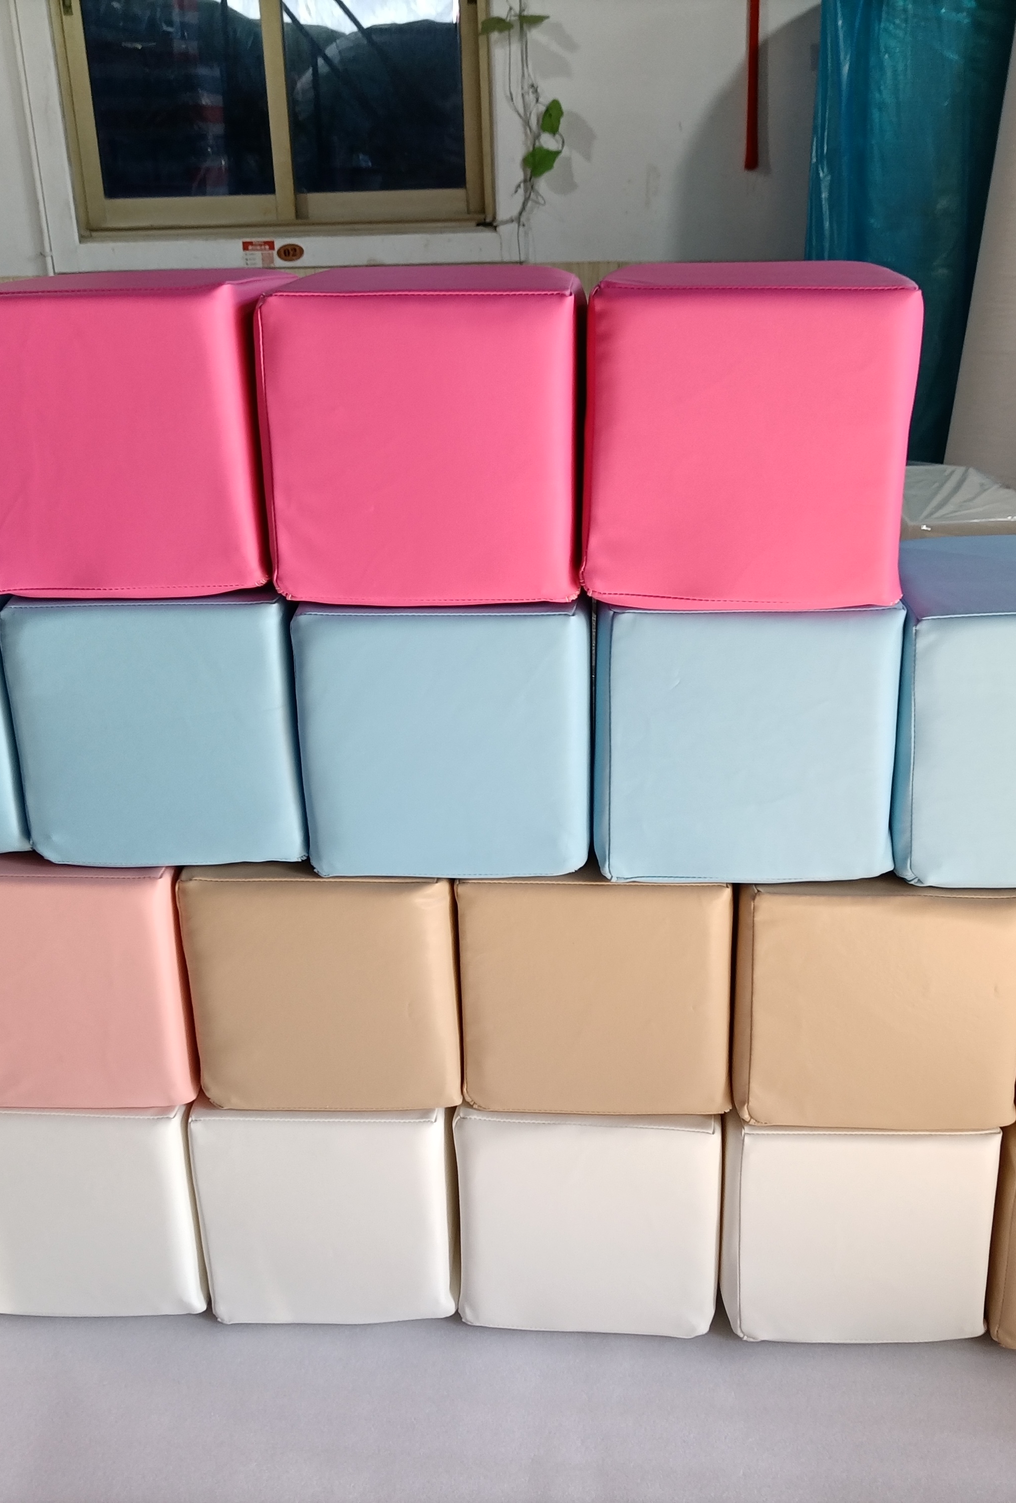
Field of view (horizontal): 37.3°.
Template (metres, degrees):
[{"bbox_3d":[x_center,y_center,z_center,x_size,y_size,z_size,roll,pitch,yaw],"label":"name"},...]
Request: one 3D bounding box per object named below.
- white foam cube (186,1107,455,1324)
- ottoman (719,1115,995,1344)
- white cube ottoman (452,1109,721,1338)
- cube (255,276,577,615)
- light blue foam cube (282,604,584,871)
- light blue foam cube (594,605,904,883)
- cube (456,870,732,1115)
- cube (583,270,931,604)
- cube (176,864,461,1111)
[{"bbox_3d":[-0.177,0.418,1.609,0.253,0.251,0.253,0,23,2],"label":"white foam cube"},{"bbox_3d":[0.351,0.422,1.576,0.253,0.251,0.253,-1,23,1],"label":"ottoman"},{"bbox_3d":[0.084,0.420,1.592,0.253,0.251,0.253,0,23,3],"label":"white cube ottoman"},{"bbox_3d":[-0.062,-0.293,1.354,0.253,0.251,0.253,0,23,3],"label":"cube"},{"bbox_3d":[-0.050,-0.053,1.428,0.253,0.251,0.253,0,23,2],"label":"light blue foam cube"},{"bbox_3d":[0.215,-0.051,1.413,0.253,0.251,0.253,-1,23,1],"label":"light blue foam cube"},{"bbox_3d":[0.086,0.183,1.509,0.253,0.251,0.253,0,23,2],"label":"cube"},{"bbox_3d":[0.210,-0.293,1.351,0.264,0.263,0.261,1,21,6],"label":"cube"},{"bbox_3d":[-0.167,0.181,1.524,0.253,0.251,0.253,0,23,2],"label":"cube"}]

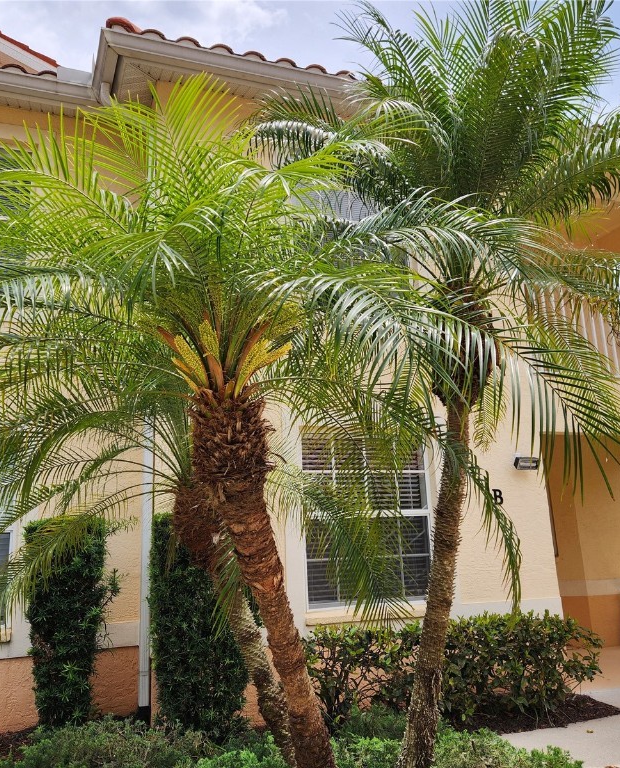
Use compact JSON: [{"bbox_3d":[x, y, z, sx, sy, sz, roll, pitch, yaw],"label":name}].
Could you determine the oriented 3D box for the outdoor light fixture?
[{"bbox_3d":[2.166,0.796,6.862,0.250,0.150,0.170,2,-13,-20],"label":"outdoor light fixture"}]

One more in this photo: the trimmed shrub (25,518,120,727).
[{"bbox_3d":[-1.986,1.986,5.621,0.620,1.660,0.440,2,-13,-20],"label":"trimmed shrub"}]

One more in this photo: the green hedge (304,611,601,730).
[{"bbox_3d":[1.267,2.332,5.665,2.600,0.770,0.660,2,-13,-20],"label":"green hedge"}]

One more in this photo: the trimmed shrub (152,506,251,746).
[{"bbox_3d":[-0.849,1.857,5.236,0.700,1.670,0.480,2,-13,-20],"label":"trimmed shrub"}]

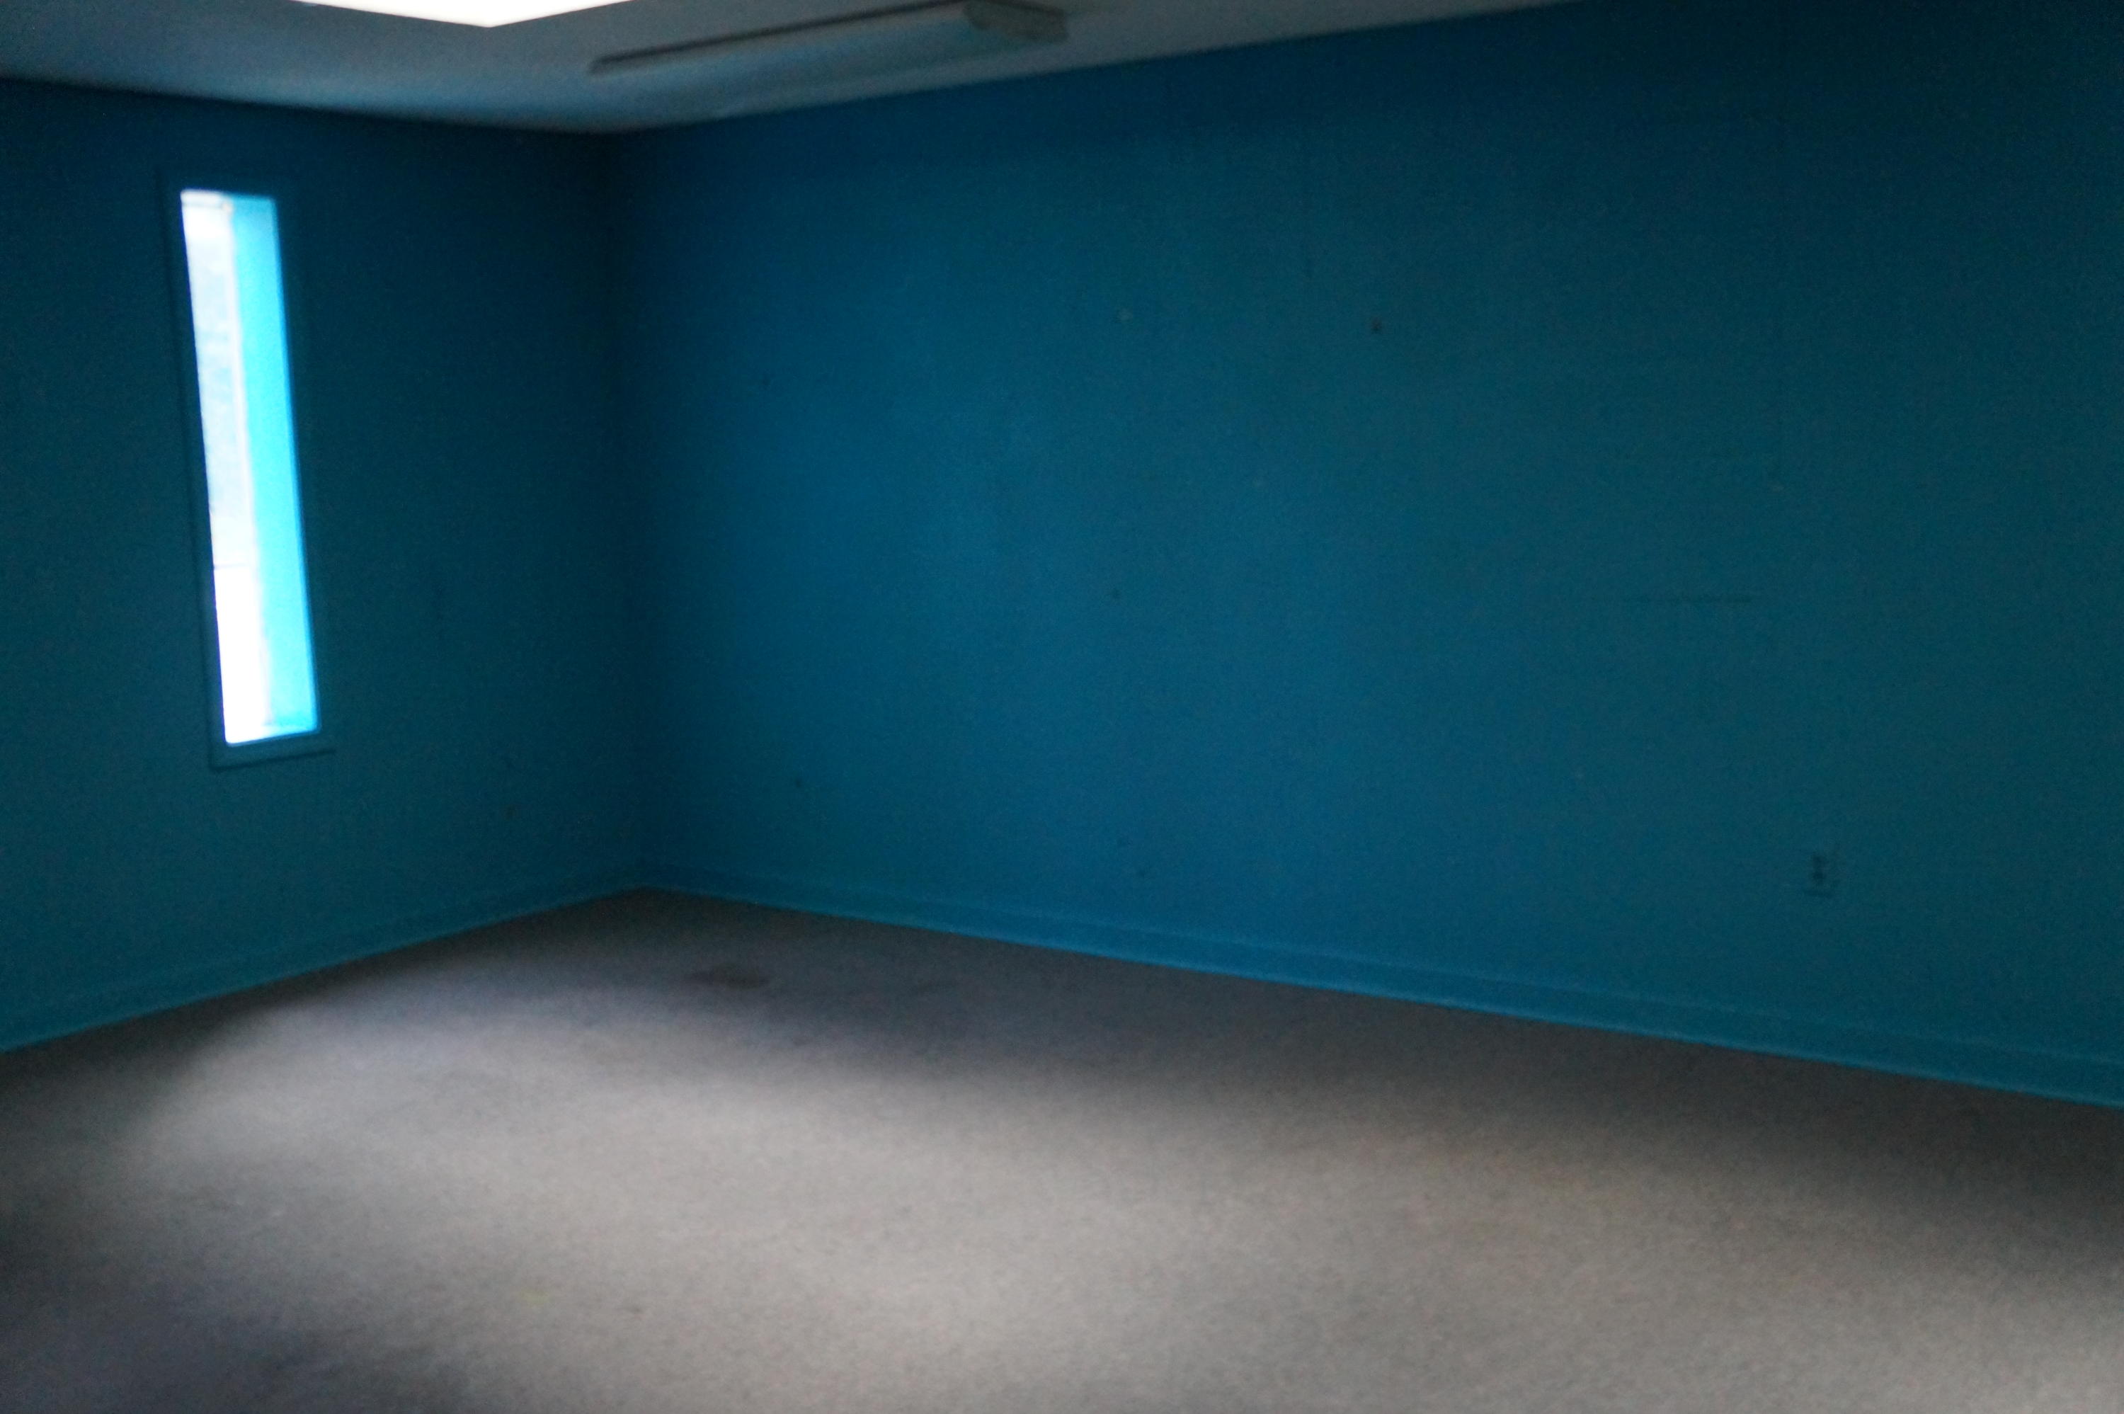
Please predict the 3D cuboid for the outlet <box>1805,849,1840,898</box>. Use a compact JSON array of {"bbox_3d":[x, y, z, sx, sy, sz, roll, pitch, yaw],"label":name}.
[{"bbox_3d":[1.727,0.372,4.822,0.071,0.115,0.010,4,10,36],"label":"outlet"}]

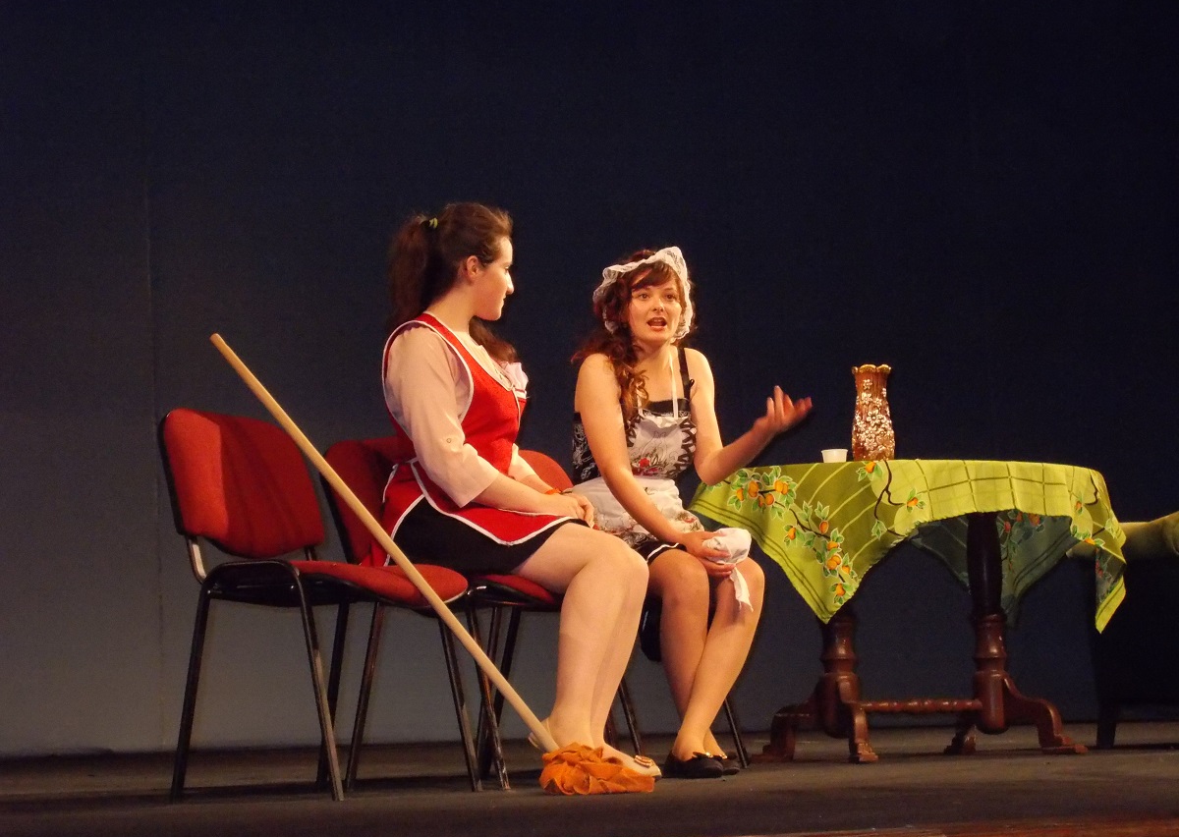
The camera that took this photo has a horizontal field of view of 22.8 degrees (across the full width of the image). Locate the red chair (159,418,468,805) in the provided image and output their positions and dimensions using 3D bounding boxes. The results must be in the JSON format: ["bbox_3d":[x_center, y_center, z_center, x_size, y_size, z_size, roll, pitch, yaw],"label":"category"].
[{"bbox_3d":[-0.574,0.385,6.194,0.540,0.820,0.525,-5,-6,32],"label":"red chair"}]

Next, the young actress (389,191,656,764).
[{"bbox_3d":[-0.150,0.159,6.462,0.640,1.290,0.470,-4,-6,24],"label":"young actress"}]

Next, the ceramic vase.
[{"bbox_3d":[0.725,-0.015,7.529,0.112,0.260,0.112,-2,-5,0],"label":"ceramic vase"}]

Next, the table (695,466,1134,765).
[{"bbox_3d":[0.842,0.493,7.534,1.080,0.750,0.980,-1,-5,-9],"label":"table"}]

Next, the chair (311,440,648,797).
[{"bbox_3d":[-0.225,0.412,6.518,0.540,0.800,0.525,-6,-6,36],"label":"chair"}]

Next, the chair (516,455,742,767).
[{"bbox_3d":[0.028,0.457,7.108,0.540,0.800,0.525,-6,-7,38],"label":"chair"}]

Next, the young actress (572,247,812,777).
[{"bbox_3d":[0.222,0.208,6.928,0.490,1.250,0.700,3,-7,-41],"label":"young actress"}]

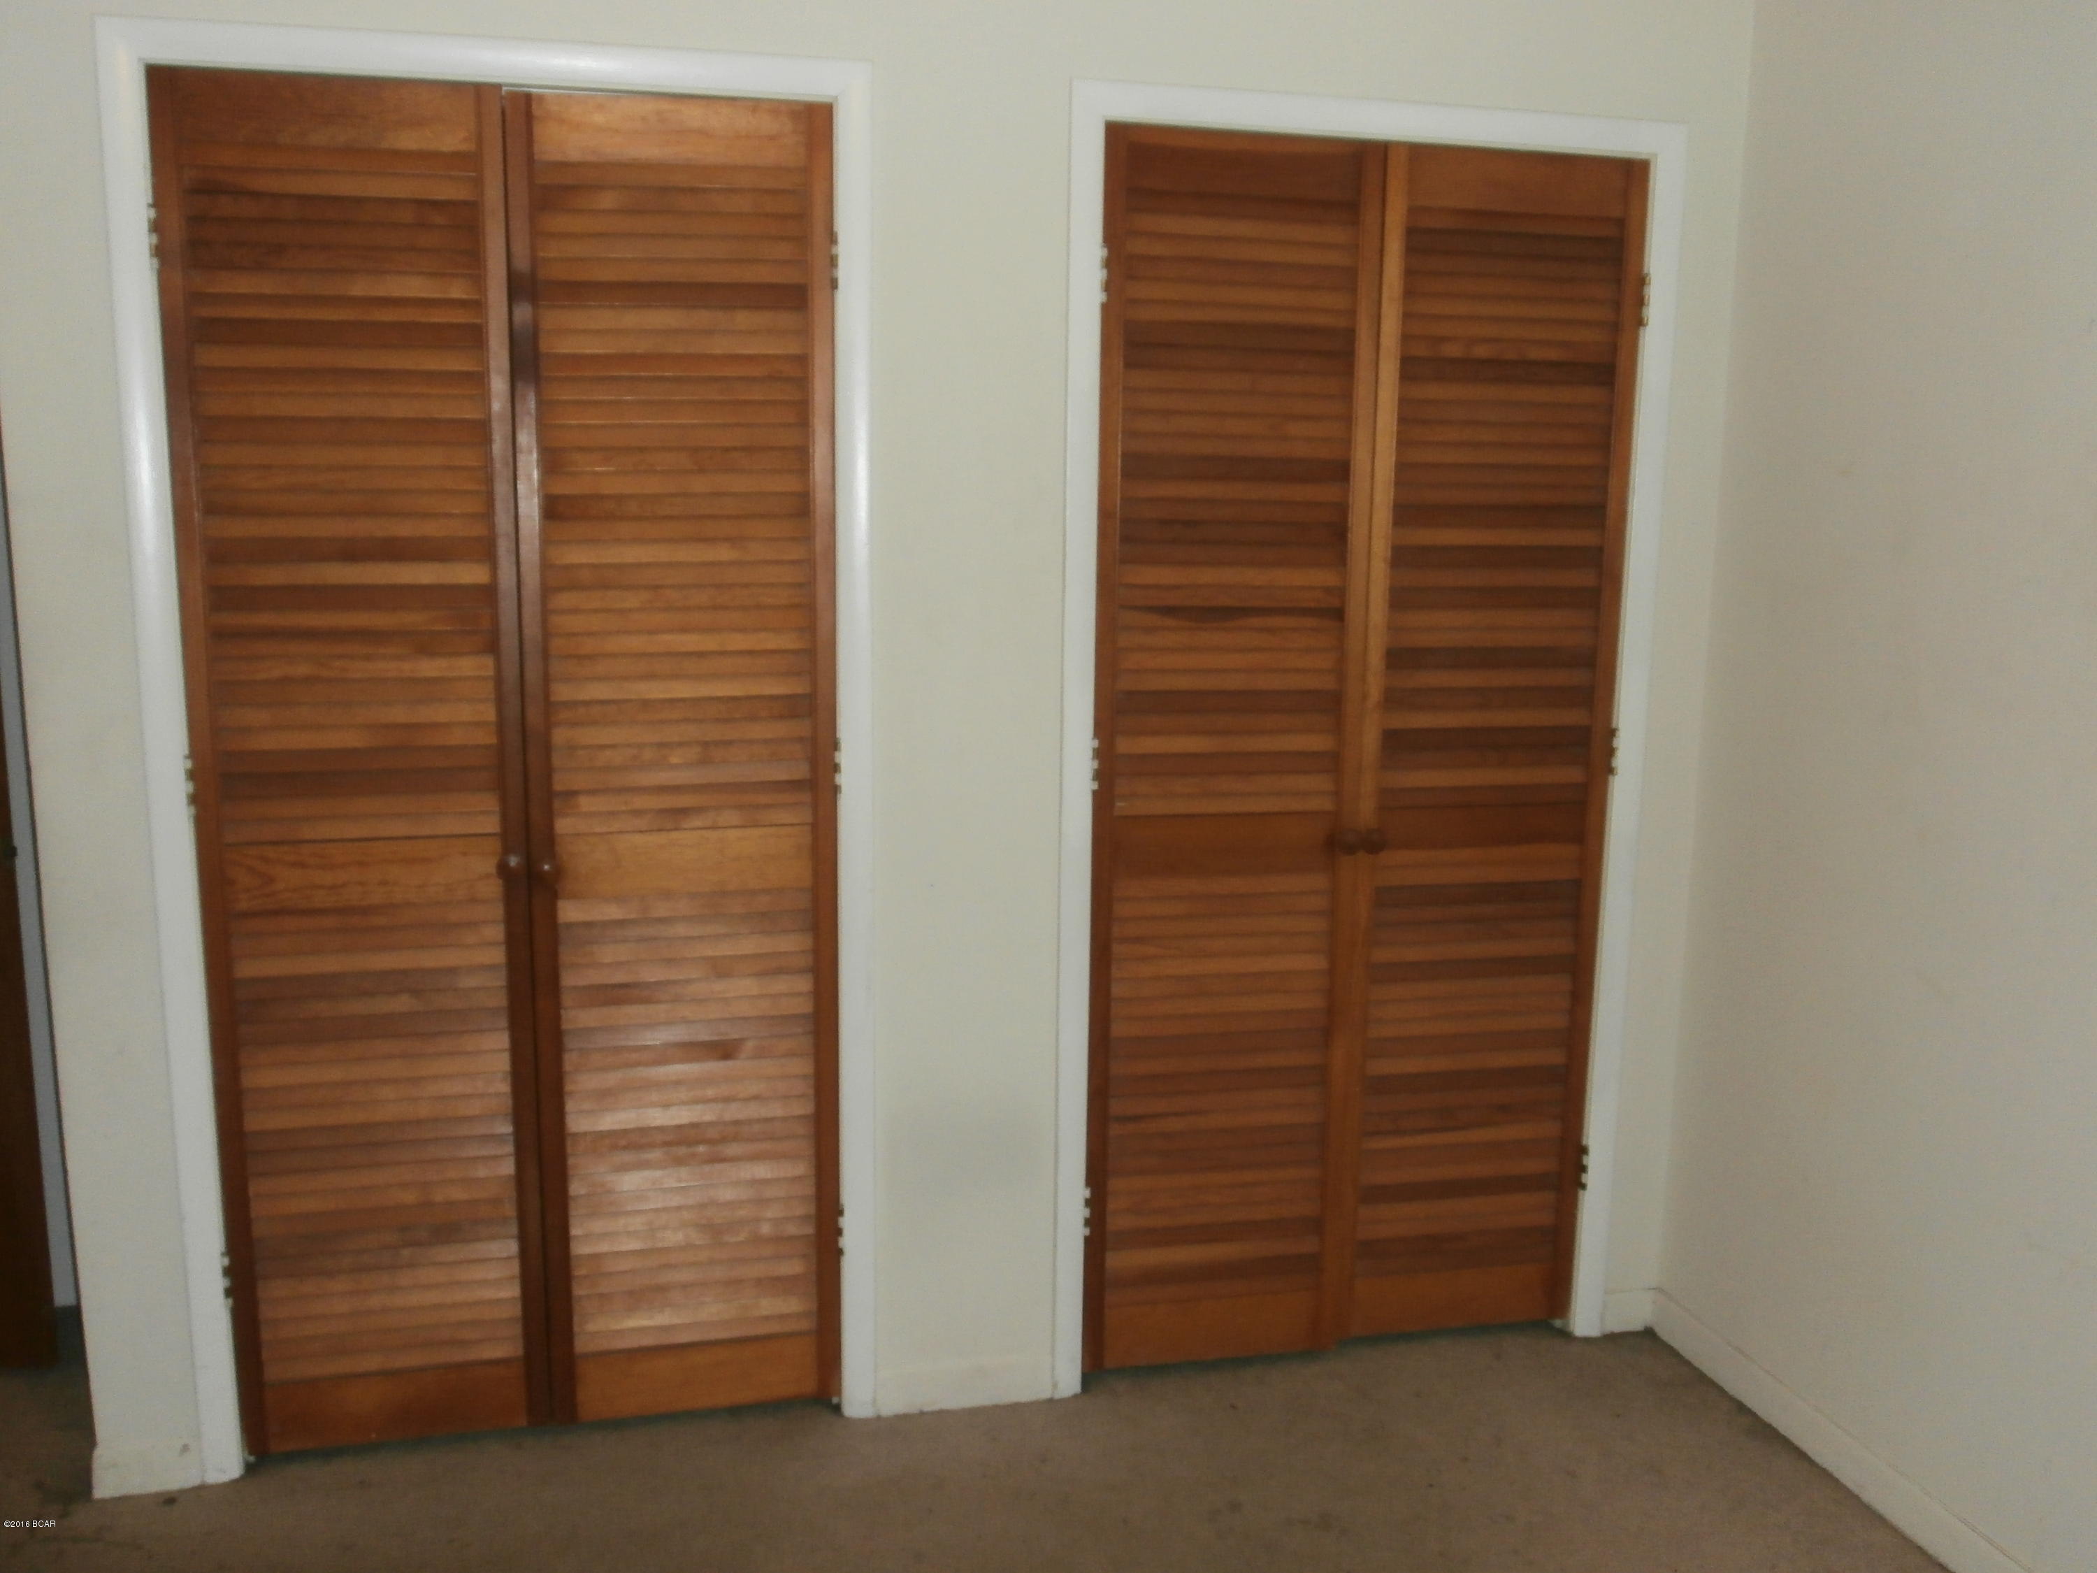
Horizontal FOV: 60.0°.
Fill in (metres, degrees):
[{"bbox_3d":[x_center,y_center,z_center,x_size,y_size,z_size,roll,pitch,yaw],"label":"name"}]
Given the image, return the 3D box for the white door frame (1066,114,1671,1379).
[{"bbox_3d":[0.510,-0.029,2.988,1.013,2.087,0.080,-2,10,-13],"label":"white door frame"}]

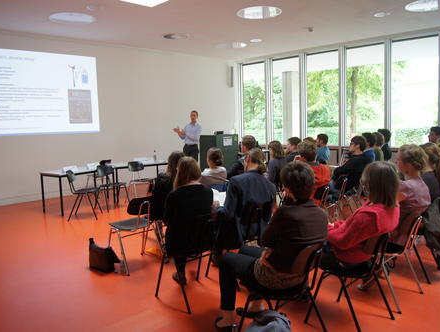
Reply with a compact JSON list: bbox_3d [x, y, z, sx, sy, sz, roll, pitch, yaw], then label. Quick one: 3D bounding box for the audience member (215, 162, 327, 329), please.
[{"bbox_3d":[0.365,0.591,2.659,0.780,1.250,0.540,4,9,43],"label":"audience member"}]

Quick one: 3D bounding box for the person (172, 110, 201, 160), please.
[{"bbox_3d":[-0.678,-0.240,7.738,0.500,1.820,0.550,4,8,40],"label":"person"}]

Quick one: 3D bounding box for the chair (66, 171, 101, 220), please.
[{"bbox_3d":[-2.305,0.480,6.318,0.530,0.800,0.490,-2,7,-2],"label":"chair"}]

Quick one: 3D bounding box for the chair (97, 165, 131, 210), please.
[{"bbox_3d":[-2.056,0.385,7.143,0.520,0.790,0.490,3,8,35],"label":"chair"}]

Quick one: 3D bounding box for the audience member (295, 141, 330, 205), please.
[{"bbox_3d":[1.011,0.322,4.654,0.860,1.275,0.540,4,9,42],"label":"audience member"}]

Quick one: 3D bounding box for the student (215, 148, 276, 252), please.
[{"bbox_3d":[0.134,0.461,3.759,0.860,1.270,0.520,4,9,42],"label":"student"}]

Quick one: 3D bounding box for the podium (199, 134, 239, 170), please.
[{"bbox_3d":[0.012,-0.146,9.126,0.490,1.220,0.750,4,9,42],"label":"podium"}]

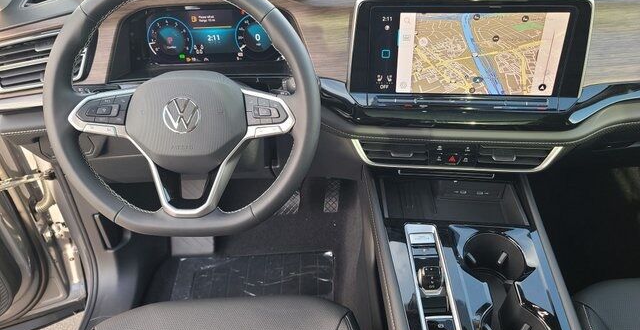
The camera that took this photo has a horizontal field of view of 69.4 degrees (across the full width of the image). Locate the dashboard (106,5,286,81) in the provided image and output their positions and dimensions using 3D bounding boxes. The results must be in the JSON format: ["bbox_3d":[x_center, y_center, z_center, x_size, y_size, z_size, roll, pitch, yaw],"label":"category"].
[{"bbox_3d":[-0.184,-0.208,0.795,0.290,0.122,0.050,0,20,0],"label":"dashboard"}]

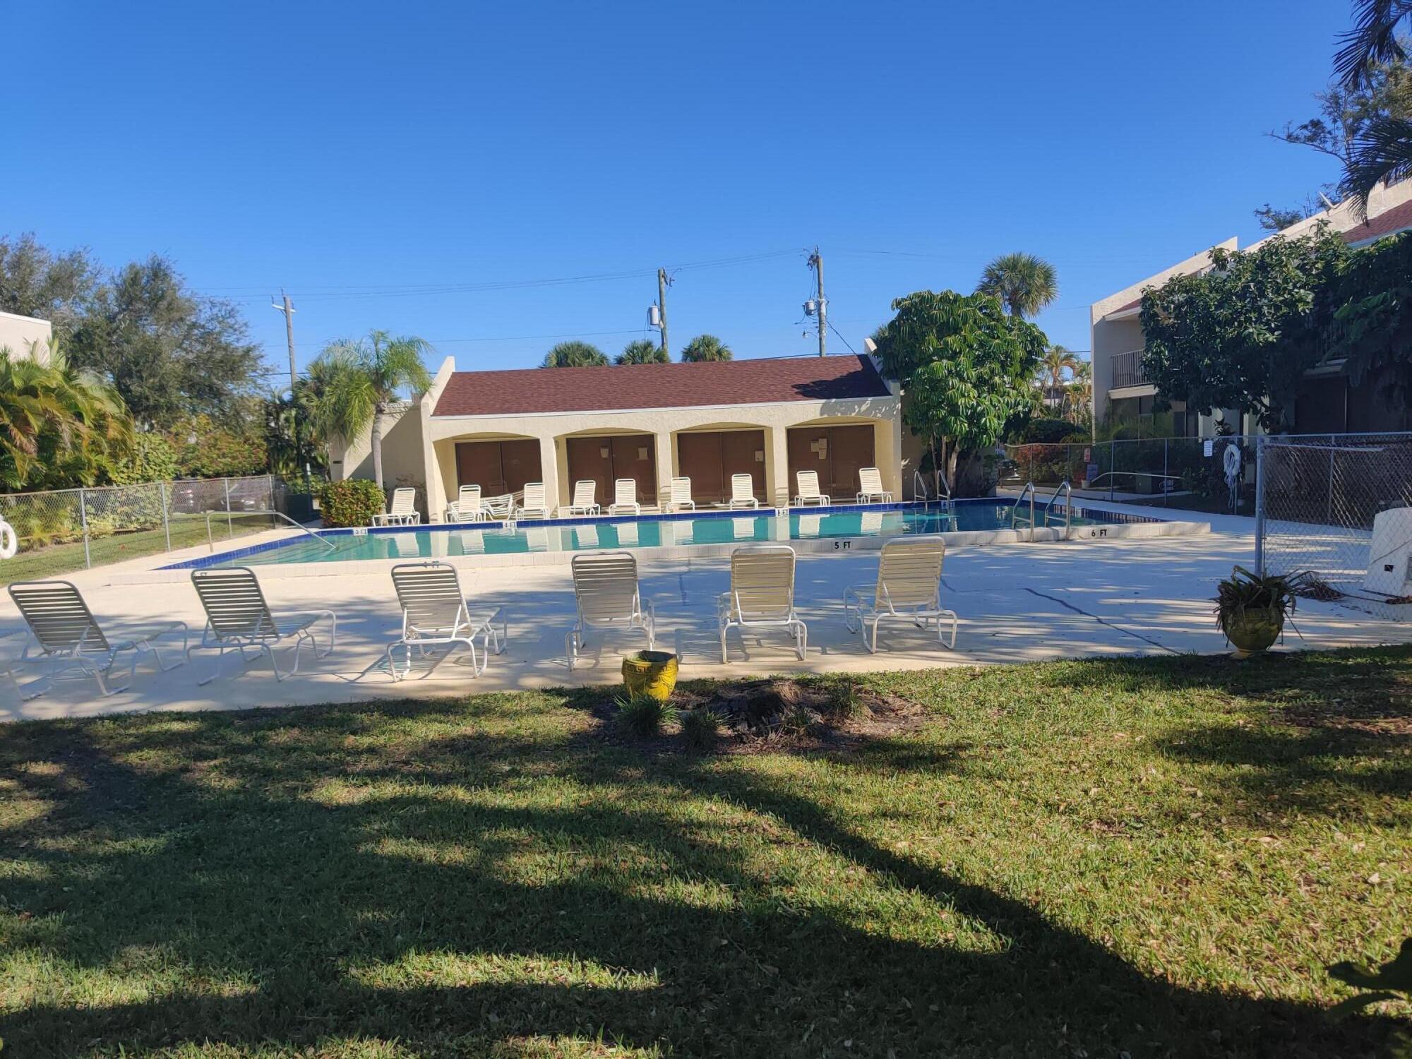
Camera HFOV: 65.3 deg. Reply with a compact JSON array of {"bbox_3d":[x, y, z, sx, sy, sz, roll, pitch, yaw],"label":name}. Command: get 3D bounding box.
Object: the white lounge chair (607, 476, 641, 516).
[{"bbox_3d":[-1.972,-0.730,26.974,0.670,0.930,1.500,-3,4,-4],"label":"white lounge chair"}]

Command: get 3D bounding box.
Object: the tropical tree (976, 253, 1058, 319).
[{"bbox_3d":[12.452,-6.507,43.672,3.200,8.680,3.200,-2,4,0],"label":"tropical tree"}]

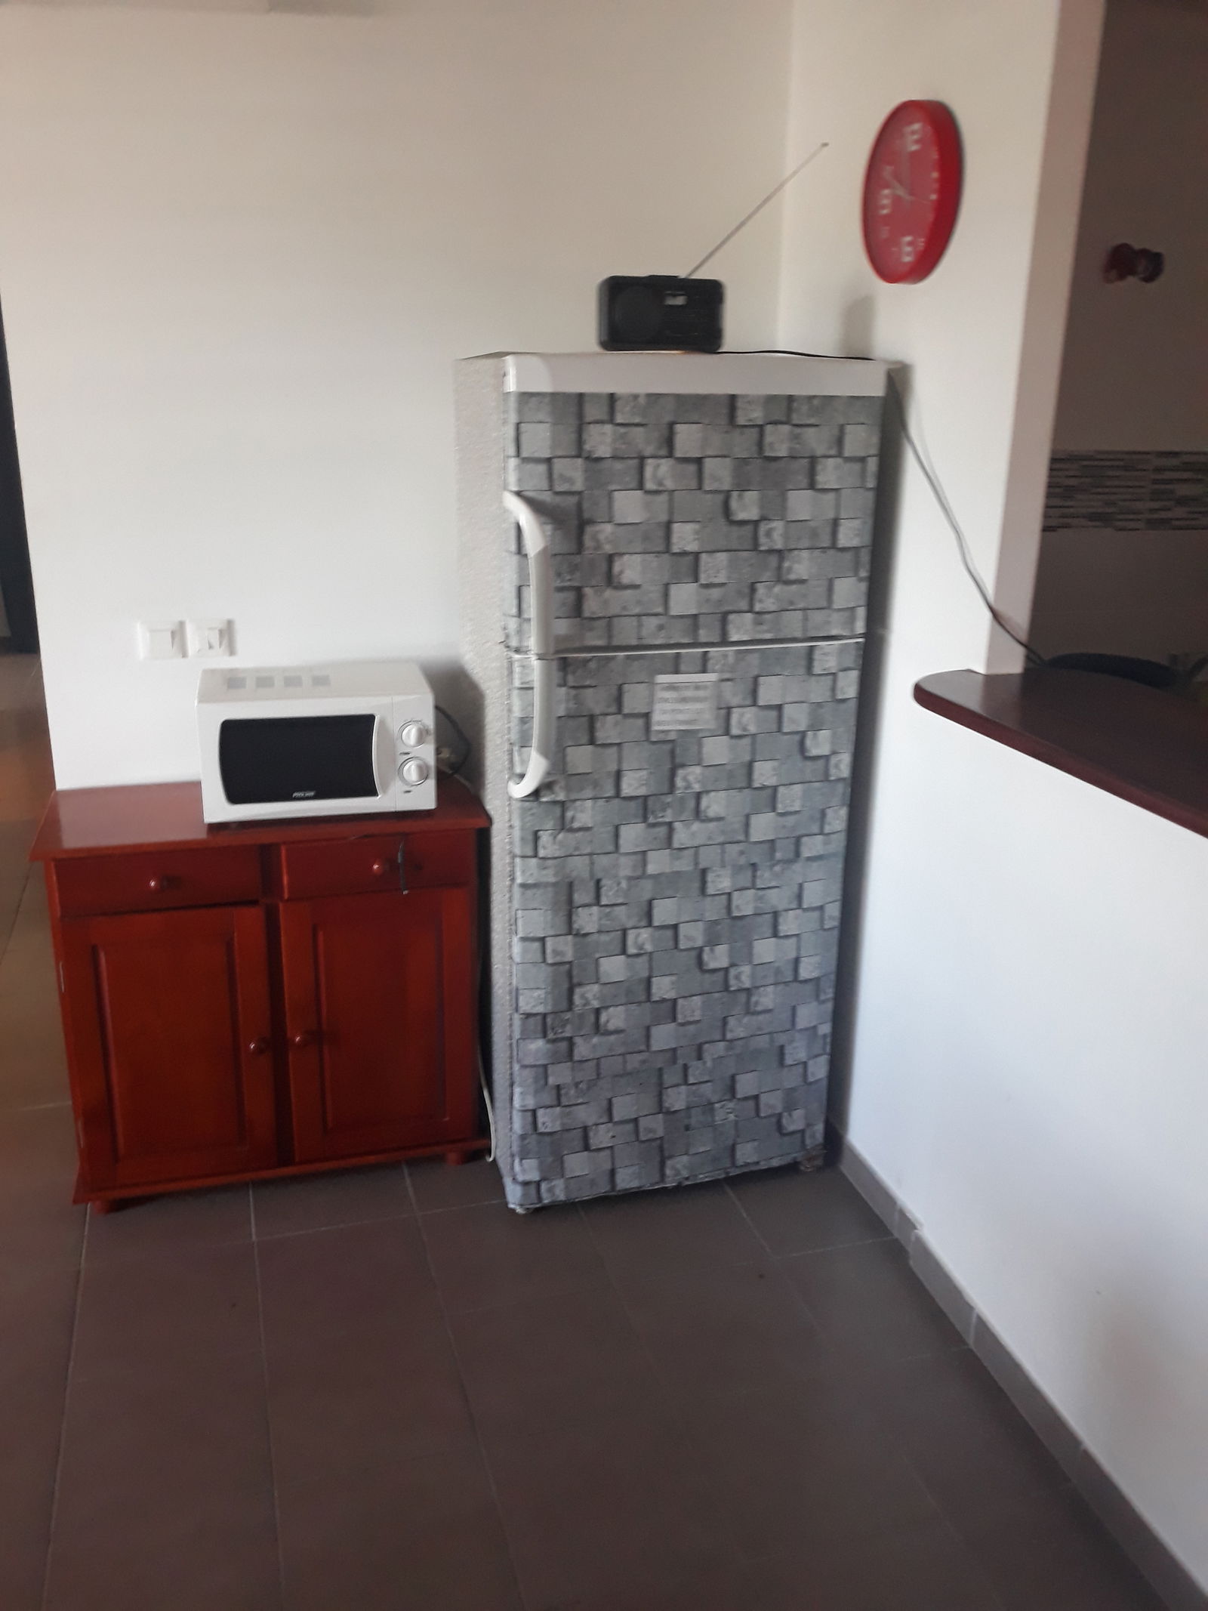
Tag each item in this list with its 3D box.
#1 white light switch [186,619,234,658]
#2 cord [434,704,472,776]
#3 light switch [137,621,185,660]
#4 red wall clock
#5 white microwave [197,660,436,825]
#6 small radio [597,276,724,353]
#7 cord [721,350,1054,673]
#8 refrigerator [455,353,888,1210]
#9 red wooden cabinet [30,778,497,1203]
[{"bbox_3d":[-0.855,-0.361,2.737,0.098,0.087,0.018,-4,17,-16],"label":"white light switch"},{"bbox_3d":[-0.375,-0.141,2.826,0.095,0.175,0.191,-4,17,-16],"label":"cord"},{"bbox_3d":[-0.953,-0.354,2.709,0.095,0.084,0.018,-4,17,-16],"label":"light switch"},{"bbox_3d":[0.550,-1.096,2.259,0.043,0.294,0.294,-3,17,-14],"label":"red wall clock"},{"bbox_3d":[-0.612,-0.135,2.658,0.456,0.259,0.366,-4,17,-16],"label":"white microwave"},{"bbox_3d":[0.101,-0.885,2.284,0.231,0.140,0.075,-4,17,-16],"label":"small radio"},{"bbox_3d":[0.468,-0.532,2.232,0.406,0.512,0.588,-4,17,-16],"label":"cord"},{"bbox_3d":[0.086,-0.054,2.734,0.712,1.711,0.625,-4,17,-16],"label":"refrigerator"},{"bbox_3d":[-0.722,0.386,2.777,0.878,0.812,0.442,-4,17,-16],"label":"red wooden cabinet"}]

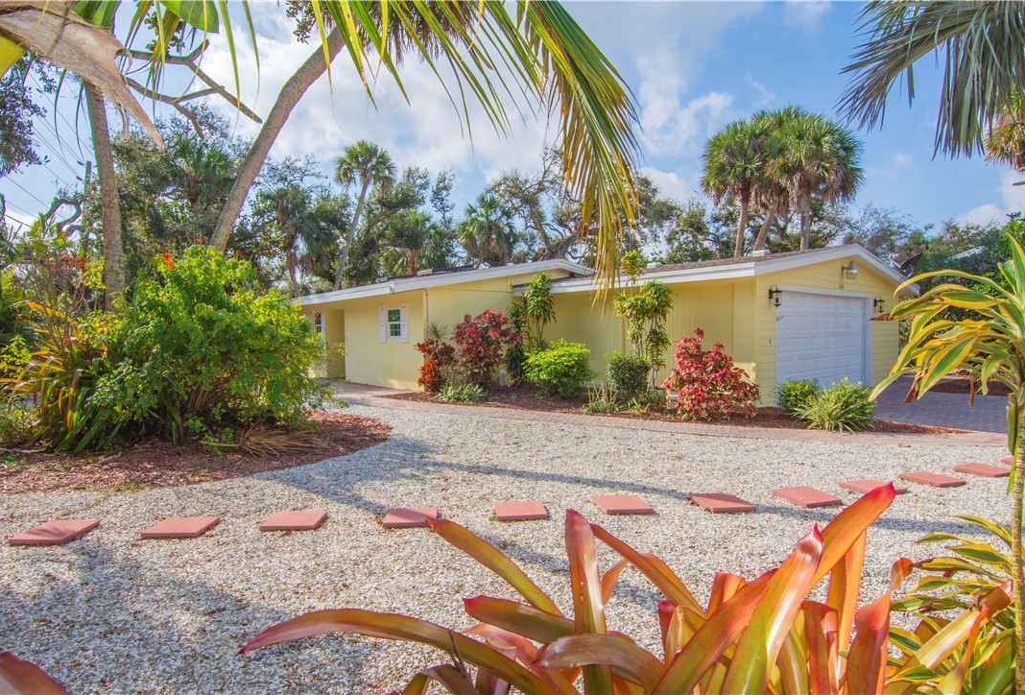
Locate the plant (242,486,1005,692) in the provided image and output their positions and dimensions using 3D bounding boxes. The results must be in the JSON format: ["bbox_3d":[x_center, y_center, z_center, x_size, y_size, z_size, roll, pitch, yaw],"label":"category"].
[{"bbox_3d":[0.234,0.873,1.377,1.650,1.070,1.200,0,2,0],"label":"plant"}]

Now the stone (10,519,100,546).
[{"bbox_3d":[-3.632,1.473,4.380,0.406,0.042,0.406,-1,1,-3],"label":"stone"}]

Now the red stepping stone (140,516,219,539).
[{"bbox_3d":[-2.678,1.462,4.458,0.406,0.042,0.406,-1,1,-5],"label":"red stepping stone"}]

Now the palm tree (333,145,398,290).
[{"bbox_3d":[-8.210,-5.096,29.500,3.900,11.994,3.400,-1,1,0],"label":"palm tree"}]

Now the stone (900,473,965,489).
[{"bbox_3d":[4.224,1.337,5.527,0.400,0.045,0.400,-1,2,-18],"label":"stone"}]

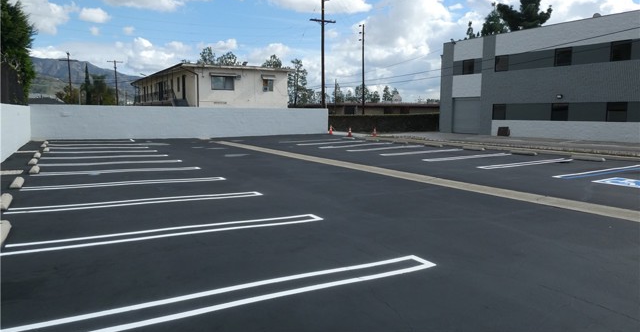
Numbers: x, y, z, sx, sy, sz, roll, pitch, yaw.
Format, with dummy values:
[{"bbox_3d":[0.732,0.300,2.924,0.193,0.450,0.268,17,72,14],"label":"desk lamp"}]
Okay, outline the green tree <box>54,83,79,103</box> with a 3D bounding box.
[{"bbox_3d":[-40.189,-9.836,70.815,4.000,6.570,4.000,-3,7,-29],"label":"green tree"}]

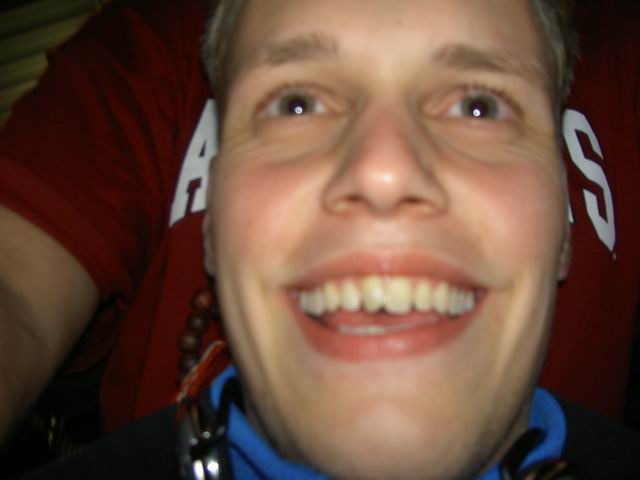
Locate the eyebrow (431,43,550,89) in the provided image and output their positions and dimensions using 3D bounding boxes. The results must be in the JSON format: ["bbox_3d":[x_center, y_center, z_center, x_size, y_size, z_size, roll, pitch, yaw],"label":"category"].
[{"bbox_3d":[0.058,-0.059,0.245,0.041,0.015,0.012,5,-15,-9],"label":"eyebrow"}]

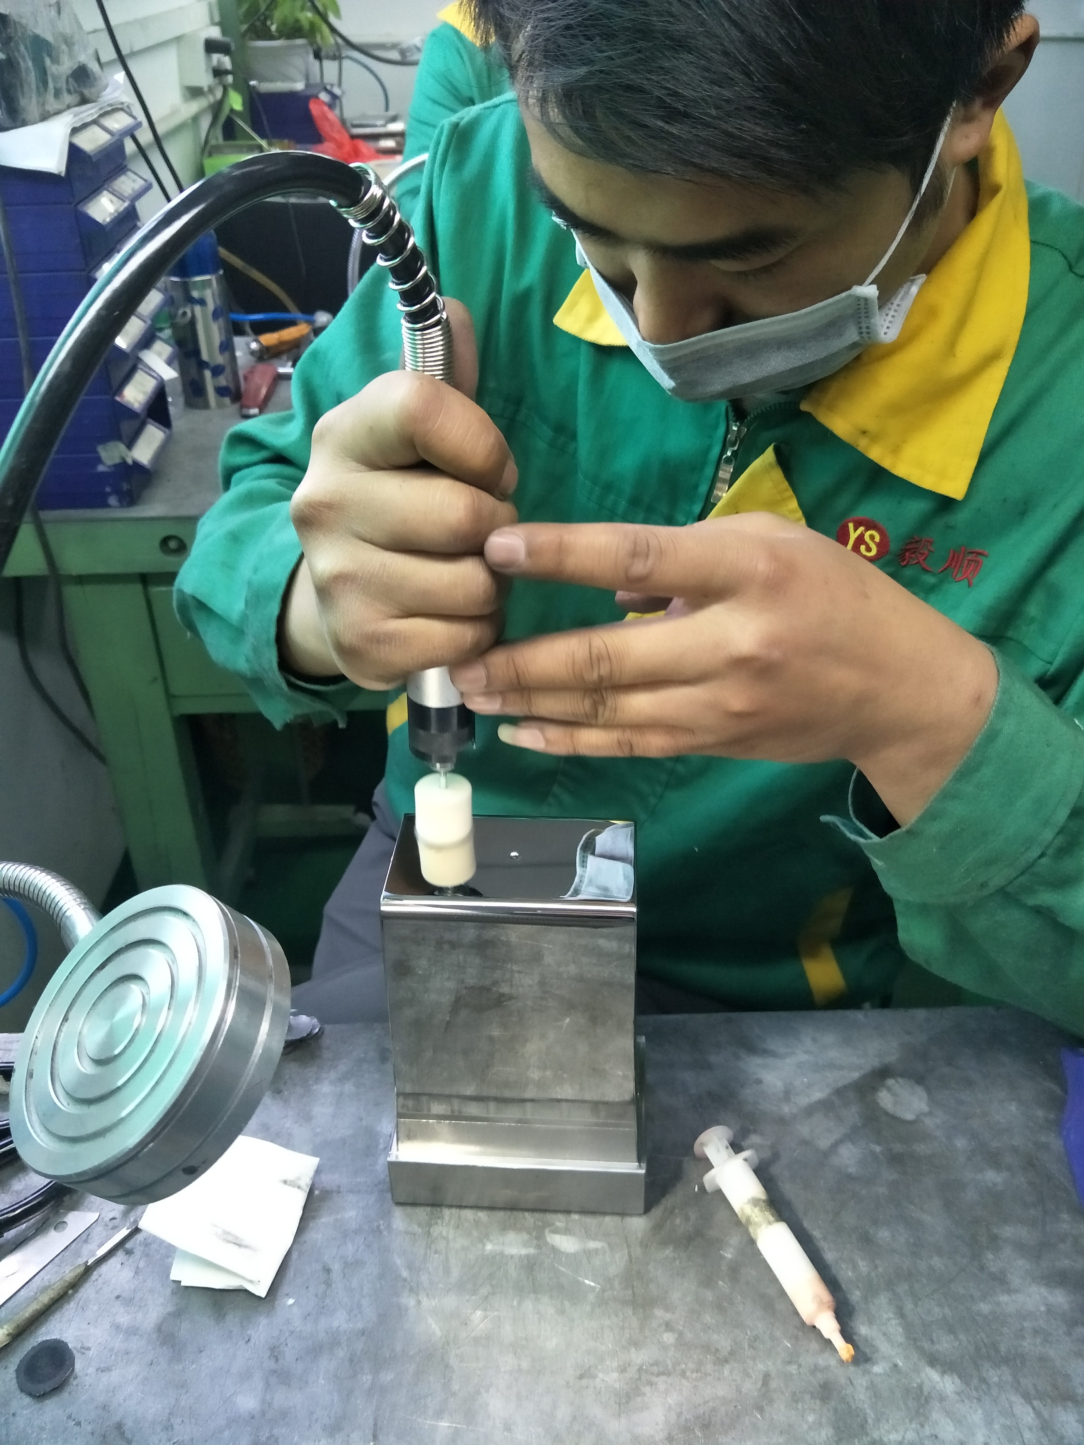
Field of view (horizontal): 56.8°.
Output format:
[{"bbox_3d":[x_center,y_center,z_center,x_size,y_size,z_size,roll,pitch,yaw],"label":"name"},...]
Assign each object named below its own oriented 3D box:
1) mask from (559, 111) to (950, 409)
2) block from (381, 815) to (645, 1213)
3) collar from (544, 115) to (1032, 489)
[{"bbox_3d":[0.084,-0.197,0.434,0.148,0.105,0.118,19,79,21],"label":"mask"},{"bbox_3d":[-0.009,0.123,0.414,0.106,0.155,0.068,1,32,4],"label":"block"},{"bbox_3d":[0.122,-0.205,0.490,0.210,0.120,0.165,13,60,22],"label":"collar"}]

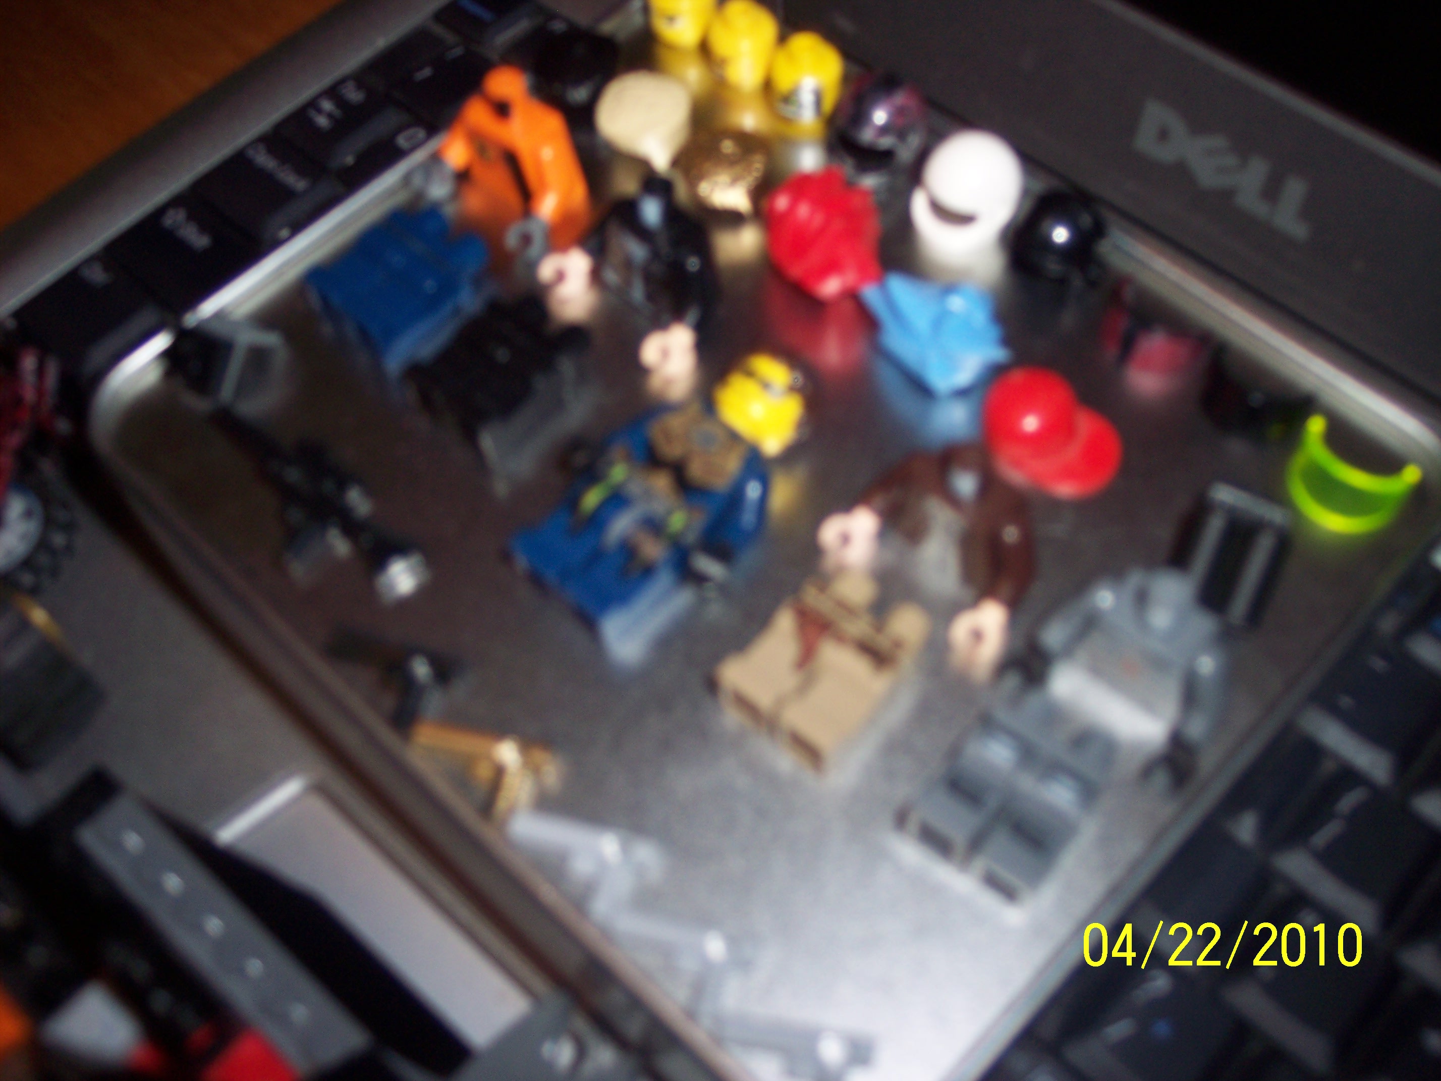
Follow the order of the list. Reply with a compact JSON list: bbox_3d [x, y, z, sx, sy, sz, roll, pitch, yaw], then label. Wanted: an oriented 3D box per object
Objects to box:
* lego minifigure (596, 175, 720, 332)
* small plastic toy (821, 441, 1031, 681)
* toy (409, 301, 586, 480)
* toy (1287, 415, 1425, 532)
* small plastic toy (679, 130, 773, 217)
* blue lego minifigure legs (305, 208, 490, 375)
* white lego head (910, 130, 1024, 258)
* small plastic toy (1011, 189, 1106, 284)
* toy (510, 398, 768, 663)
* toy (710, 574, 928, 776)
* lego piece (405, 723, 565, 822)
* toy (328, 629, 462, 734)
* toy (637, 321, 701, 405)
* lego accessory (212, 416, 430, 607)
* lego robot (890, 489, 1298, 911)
[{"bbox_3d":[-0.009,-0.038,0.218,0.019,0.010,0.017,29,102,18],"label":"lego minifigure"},{"bbox_3d":[0.027,-0.002,0.200,0.025,0.017,0.016,35,66,21],"label":"small plastic toy"},{"bbox_3d":[-0.030,-0.022,0.220,0.016,0.008,0.019,39,69,21],"label":"toy"},{"bbox_3d":[0.079,-0.007,0.206,0.015,0.008,0.010,29,64,19],"label":"toy"},{"bbox_3d":[0.000,-0.051,0.227,0.012,0.009,0.011,12,60,9],"label":"small plastic toy"},{"bbox_3d":[-0.044,-0.037,0.230,0.016,0.009,0.021,37,67,22],"label":"blue lego minifigure legs"},{"bbox_3d":[0.033,-0.047,0.222,0.014,0.013,0.014,23,62,15],"label":"white lego head"},{"bbox_3d":[0.047,-0.042,0.226,0.013,0.011,0.013,-1,61,2],"label":"small plastic toy"},{"bbox_3d":[-0.009,-0.003,0.197,0.021,0.011,0.029,38,67,22],"label":"toy"},{"bbox_3d":[0.013,0.015,0.195,0.016,0.008,0.021,33,65,21],"label":"toy"},{"bbox_3d":[-0.029,0.027,0.192,0.018,0.004,0.010,10,59,8],"label":"lego piece"},{"bbox_3d":[-0.038,0.016,0.190,0.015,0.005,0.010,11,60,8],"label":"toy"},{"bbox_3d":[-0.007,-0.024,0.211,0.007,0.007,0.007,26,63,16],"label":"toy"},{"bbox_3d":[-0.054,-0.005,0.213,0.041,0.005,0.011,38,69,21],"label":"lego accessory"},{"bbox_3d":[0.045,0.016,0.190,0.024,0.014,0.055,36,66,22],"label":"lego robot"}]

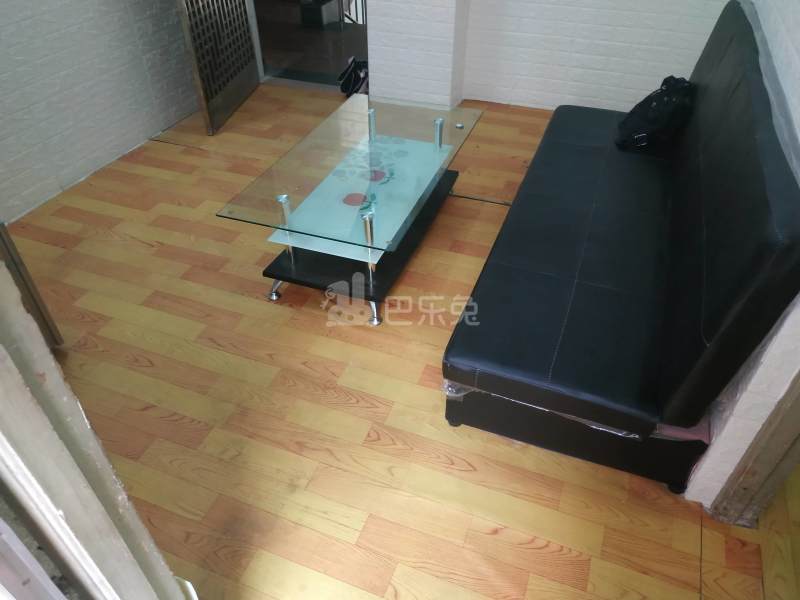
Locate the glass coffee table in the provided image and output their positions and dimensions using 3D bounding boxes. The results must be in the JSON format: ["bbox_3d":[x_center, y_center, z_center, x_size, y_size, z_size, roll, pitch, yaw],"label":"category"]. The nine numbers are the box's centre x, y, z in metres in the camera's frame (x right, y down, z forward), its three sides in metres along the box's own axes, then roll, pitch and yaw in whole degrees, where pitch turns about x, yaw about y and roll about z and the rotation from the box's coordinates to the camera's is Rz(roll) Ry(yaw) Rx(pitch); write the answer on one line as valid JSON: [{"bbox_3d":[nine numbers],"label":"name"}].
[{"bbox_3d":[-0.116,-0.421,2.320,0.630,0.400,1.160,13,43,16],"label":"glass coffee table"}]

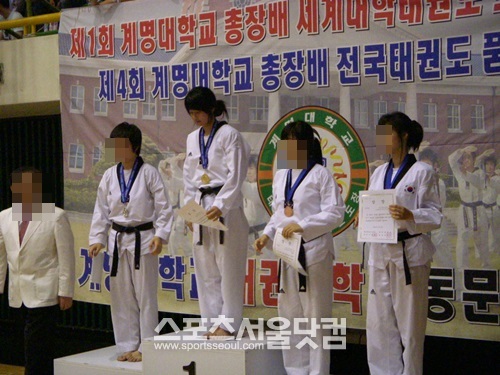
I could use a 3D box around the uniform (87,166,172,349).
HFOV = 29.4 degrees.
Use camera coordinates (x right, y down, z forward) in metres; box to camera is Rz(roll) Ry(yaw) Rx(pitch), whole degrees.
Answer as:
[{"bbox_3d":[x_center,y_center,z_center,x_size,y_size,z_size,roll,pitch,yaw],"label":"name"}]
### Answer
[{"bbox_3d":[-0.834,0.481,6.650,0.590,1.340,0.330,0,0,25],"label":"uniform"}]

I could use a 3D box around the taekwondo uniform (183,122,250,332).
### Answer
[{"bbox_3d":[-0.222,0.266,6.330,0.480,1.380,0.360,0,0,36],"label":"taekwondo uniform"}]

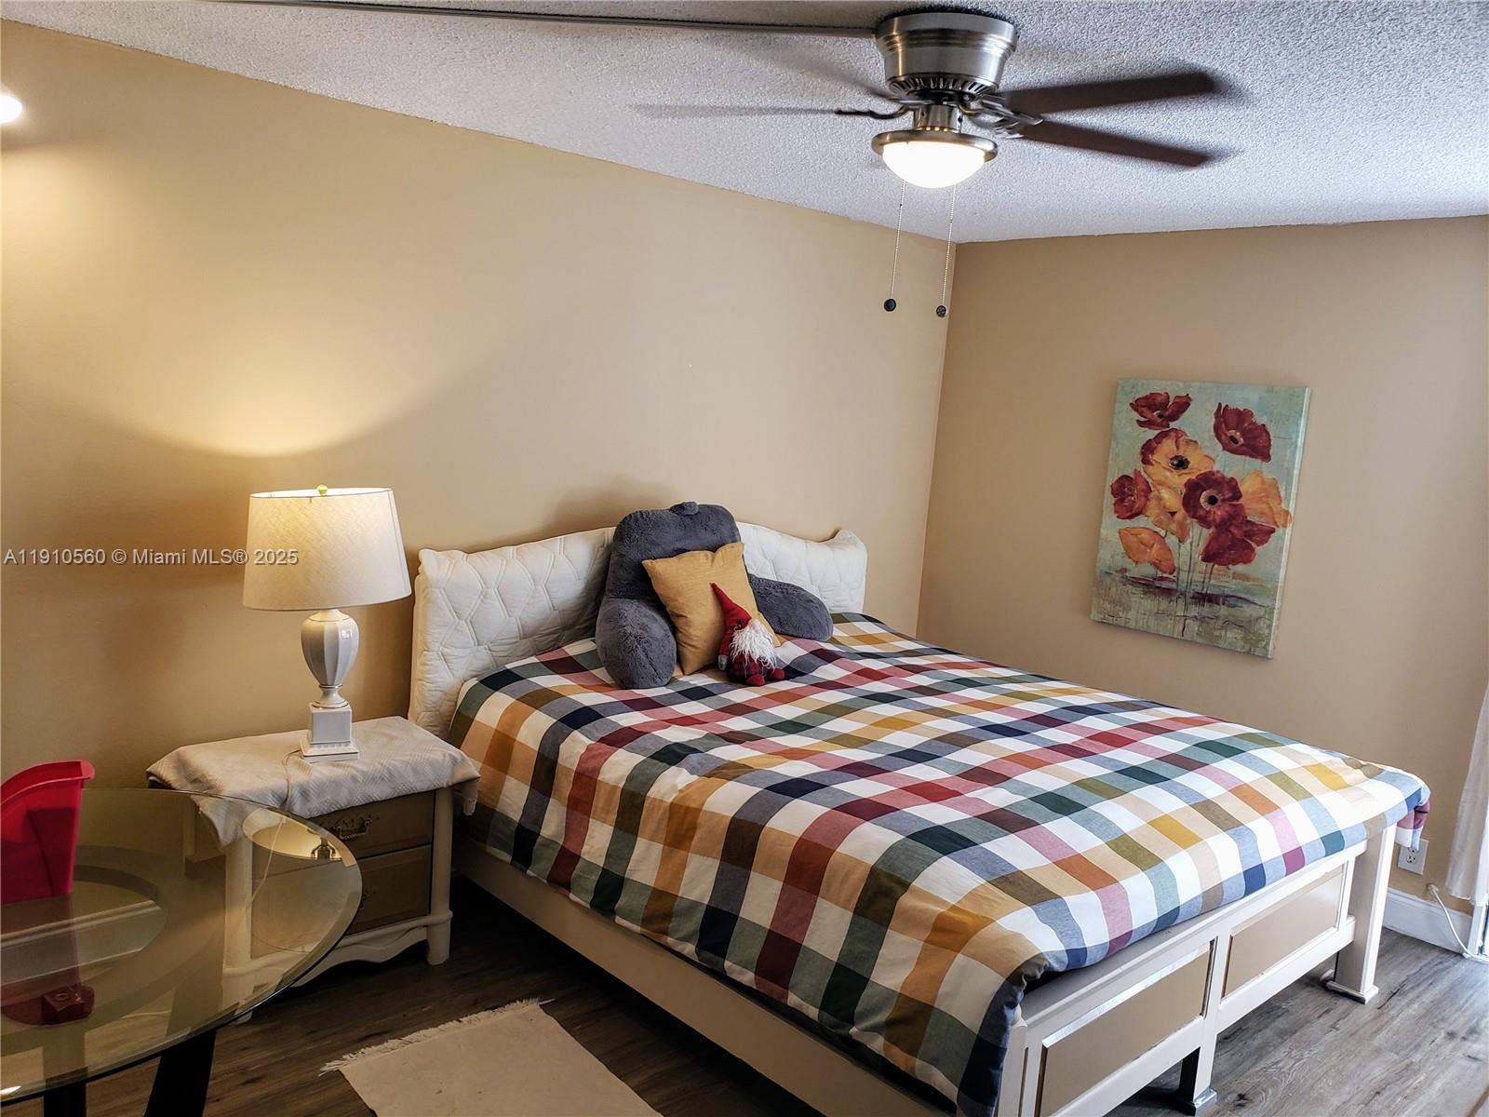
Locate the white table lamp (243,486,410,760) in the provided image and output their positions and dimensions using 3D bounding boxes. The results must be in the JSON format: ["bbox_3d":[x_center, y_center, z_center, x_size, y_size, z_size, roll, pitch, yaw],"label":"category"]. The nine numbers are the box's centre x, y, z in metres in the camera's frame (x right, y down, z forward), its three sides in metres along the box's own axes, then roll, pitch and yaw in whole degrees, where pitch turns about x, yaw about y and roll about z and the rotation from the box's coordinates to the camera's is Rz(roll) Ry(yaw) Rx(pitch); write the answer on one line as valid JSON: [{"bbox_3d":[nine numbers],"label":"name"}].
[{"bbox_3d":[-1.140,0.169,3.058,0.435,0.740,0.410,-3,11,-42],"label":"white table lamp"}]

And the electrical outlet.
[{"bbox_3d":[2.293,1.015,3.833,0.010,0.117,0.072,-3,11,-42],"label":"electrical outlet"}]

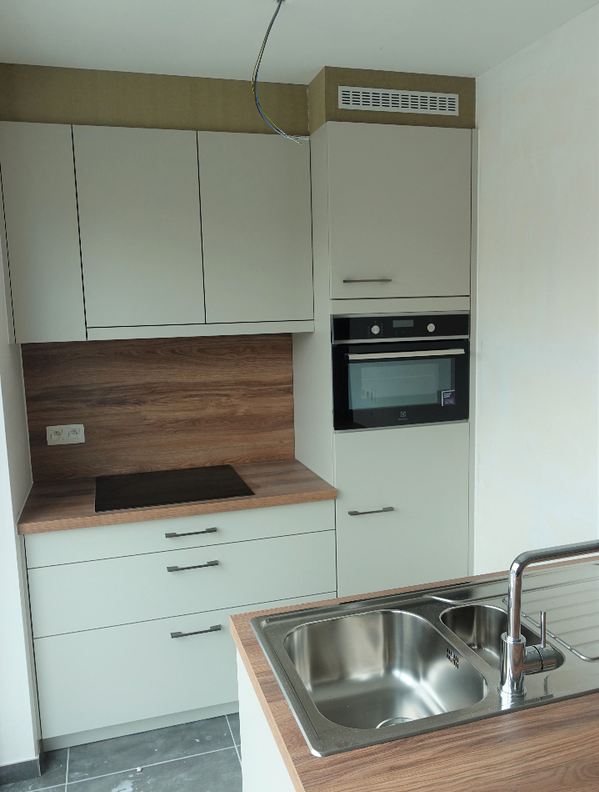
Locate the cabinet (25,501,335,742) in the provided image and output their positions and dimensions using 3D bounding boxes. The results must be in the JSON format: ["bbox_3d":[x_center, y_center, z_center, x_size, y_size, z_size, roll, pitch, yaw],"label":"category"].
[{"bbox_3d":[-0.476,0.810,2.584,1.151,0.808,0.587,-4,8,-15],"label":"cabinet"}]

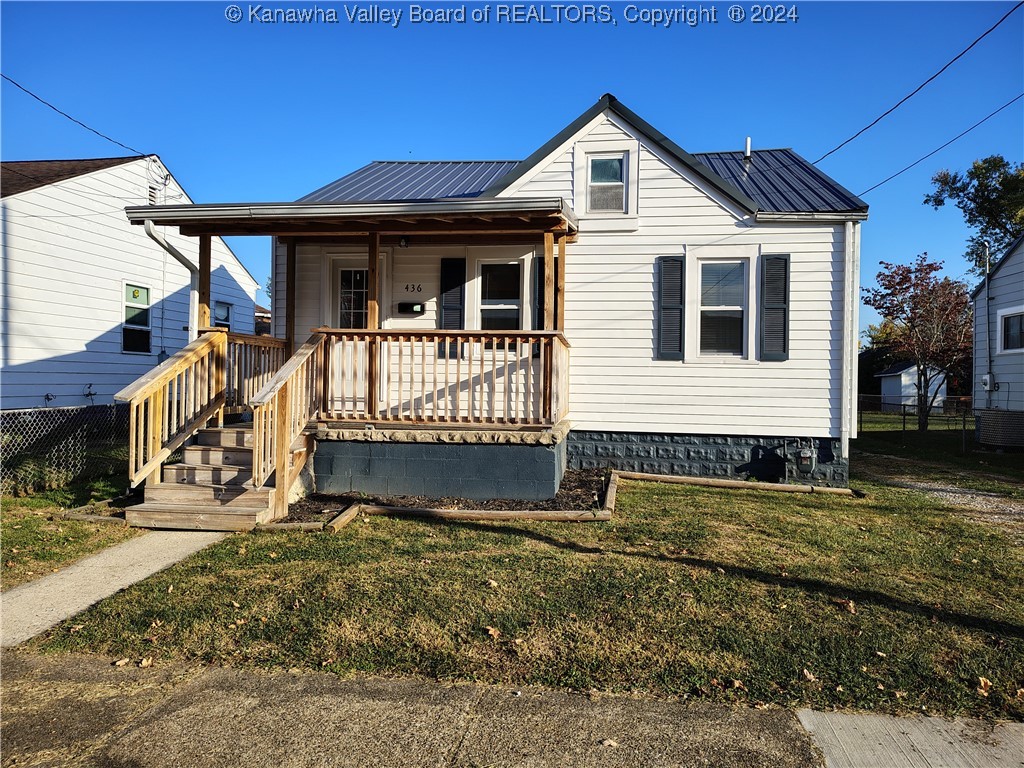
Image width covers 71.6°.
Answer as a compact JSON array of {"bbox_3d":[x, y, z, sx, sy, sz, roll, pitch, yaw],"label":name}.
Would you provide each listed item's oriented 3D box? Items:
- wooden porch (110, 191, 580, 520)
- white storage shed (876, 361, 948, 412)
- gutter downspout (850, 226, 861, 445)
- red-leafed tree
[{"bbox_3d":[-1.744,-0.423,8.508,4.870,3.800,3.370,1,0,9],"label":"wooden porch"},{"bbox_3d":[23.031,0.234,40.915,2.550,2.949,3.400,1,0,9],"label":"white storage shed"},{"bbox_3d":[4.484,-0.700,9.276,0.080,2.808,0.080,1,0,9],"label":"gutter downspout"},{"bbox_3d":[13.497,-1.368,23.409,3.900,5.899,3.900,1,0,9],"label":"red-leafed tree"}]

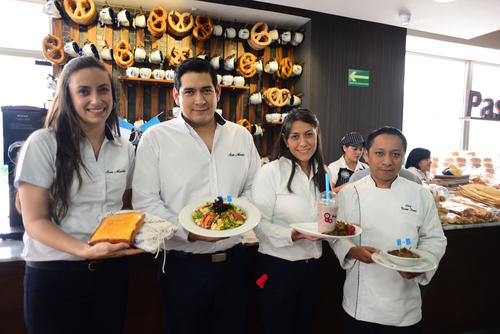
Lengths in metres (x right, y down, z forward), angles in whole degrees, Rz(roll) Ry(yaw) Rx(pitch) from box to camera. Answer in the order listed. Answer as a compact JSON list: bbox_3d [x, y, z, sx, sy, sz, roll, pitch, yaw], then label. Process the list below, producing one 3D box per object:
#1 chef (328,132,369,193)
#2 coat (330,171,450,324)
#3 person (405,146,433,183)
[{"bbox_3d":[0.850,0.515,2.830,0.480,1.620,0.380,0,3,-7],"label":"chef"},{"bbox_3d":[0.590,0.360,1.450,0.530,0.670,0.360,2,3,18],"label":"coat"},{"bbox_3d":[1.600,0.570,3.240,0.380,1.500,0.430,2,4,28],"label":"person"}]

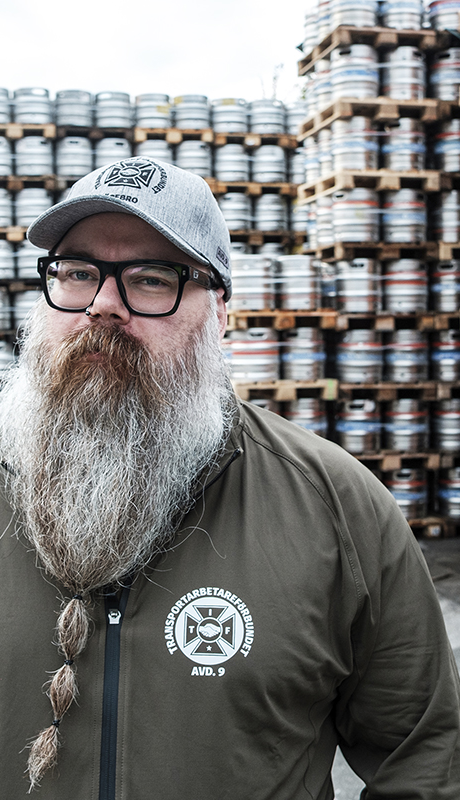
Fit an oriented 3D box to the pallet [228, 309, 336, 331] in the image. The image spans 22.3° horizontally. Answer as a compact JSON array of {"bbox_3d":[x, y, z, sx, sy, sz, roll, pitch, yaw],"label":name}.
[{"bbox_3d":[0.280,-0.630,9.400,0.800,0.144,1.200,-1,3,-14],"label":"pallet"}]

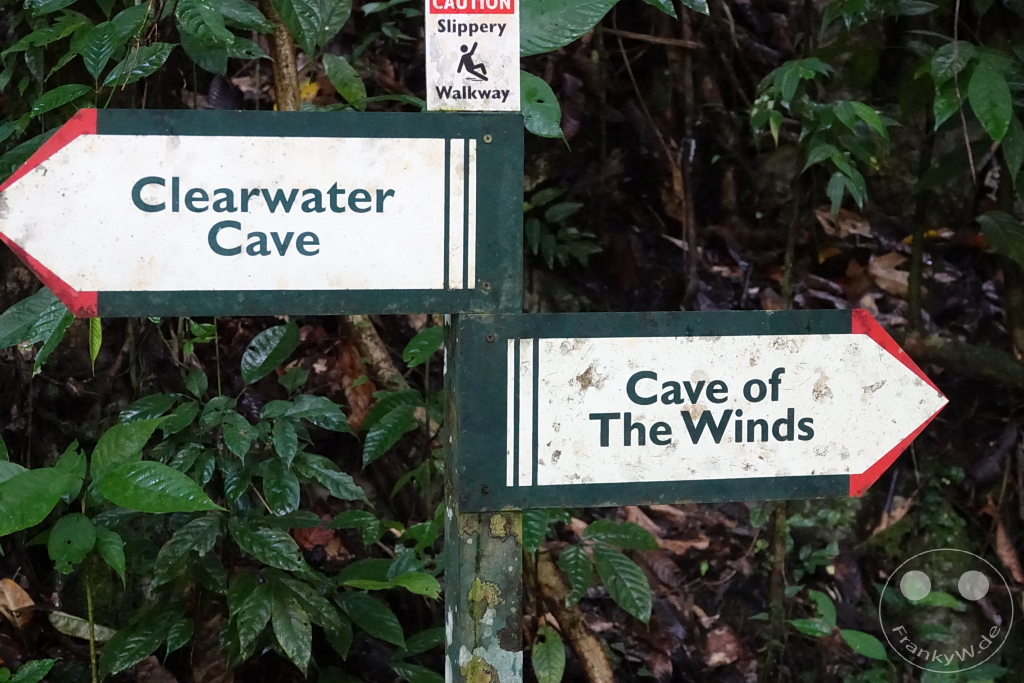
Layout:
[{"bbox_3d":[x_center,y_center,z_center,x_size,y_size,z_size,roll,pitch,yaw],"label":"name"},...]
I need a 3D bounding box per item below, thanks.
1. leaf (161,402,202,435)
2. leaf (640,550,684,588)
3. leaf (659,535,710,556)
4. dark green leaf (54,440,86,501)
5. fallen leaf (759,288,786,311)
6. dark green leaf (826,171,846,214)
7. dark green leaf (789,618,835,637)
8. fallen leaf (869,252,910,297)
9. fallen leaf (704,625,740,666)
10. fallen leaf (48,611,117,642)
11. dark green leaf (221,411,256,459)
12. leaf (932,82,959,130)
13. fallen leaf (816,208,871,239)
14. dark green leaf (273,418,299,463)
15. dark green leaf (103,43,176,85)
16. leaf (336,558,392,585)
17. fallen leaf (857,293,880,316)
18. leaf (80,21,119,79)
[{"bbox_3d":[-0.523,0.123,3.820,0.044,0.018,0.087,29,59,25],"label":"leaf"},{"bbox_3d":[0.268,0.406,4.300,0.056,0.097,0.020,-35,-27,-23],"label":"leaf"},{"bbox_3d":[0.342,0.405,4.800,0.105,0.025,0.045,-3,45,-3],"label":"leaf"},{"bbox_3d":[-0.673,0.199,3.700,0.056,0.101,0.022,3,-24,-11],"label":"dark green leaf"},{"bbox_3d":[0.582,-0.089,5.400,0.060,0.025,0.080,-7,42,-8],"label":"fallen leaf"},{"bbox_3d":[0.711,-0.324,5.300,0.042,0.097,0.020,6,-17,8],"label":"dark green leaf"},{"bbox_3d":[0.578,0.550,4.650,0.087,0.015,0.045,9,42,10],"label":"dark green leaf"},{"bbox_3d":[0.736,-0.132,4.700,0.072,0.101,0.025,-35,-25,-18],"label":"fallen leaf"},{"bbox_3d":[0.409,0.591,4.700,0.072,0.090,0.025,7,-37,-2],"label":"fallen leaf"},{"bbox_3d":[-0.706,0.470,3.990,0.128,0.042,0.020,17,-37,9],"label":"fallen leaf"},{"bbox_3d":[-0.469,0.161,4.150,0.050,0.088,0.018,-13,-26,-7],"label":"dark green leaf"},{"bbox_3d":[0.747,-0.412,4.200,0.050,0.107,0.020,14,-22,8],"label":"leaf"},{"bbox_3d":[0.781,-0.278,5.700,0.130,0.070,0.030,17,-32,11],"label":"fallen leaf"},{"bbox_3d":[-0.357,0.159,3.820,0.043,0.085,0.018,-7,-28,-4],"label":"dark green leaf"},{"bbox_3d":[-0.588,-0.437,3.820,0.142,0.062,0.022,-27,-40,16],"label":"dark green leaf"},{"bbox_3d":[-0.236,0.373,3.910,0.097,0.020,0.052,-16,43,-12],"label":"leaf"},{"bbox_3d":[0.681,-0.069,4.600,0.042,0.069,0.015,-2,-38,-18],"label":"fallen leaf"},{"bbox_3d":[-0.710,-0.501,4.150,0.062,0.115,0.020,6,-33,4],"label":"leaf"}]

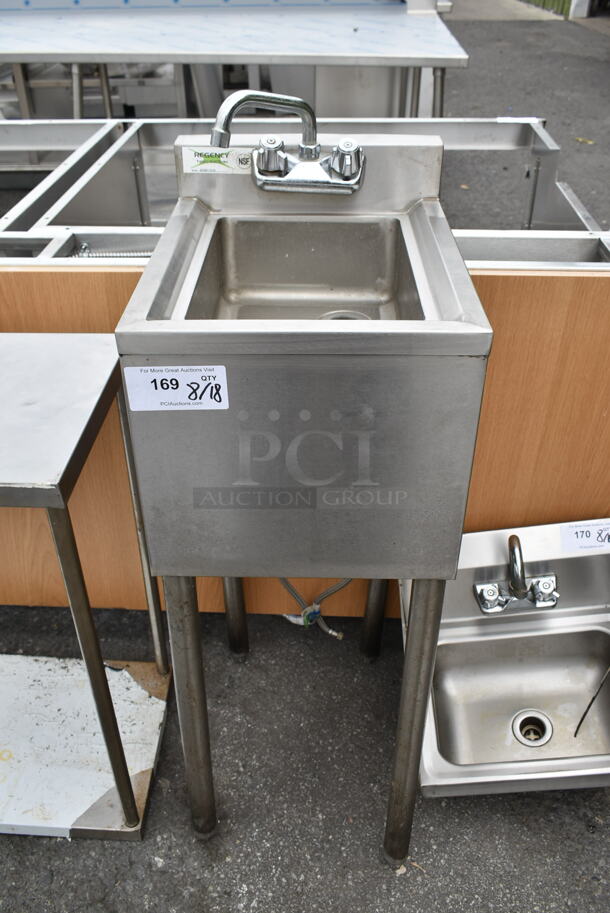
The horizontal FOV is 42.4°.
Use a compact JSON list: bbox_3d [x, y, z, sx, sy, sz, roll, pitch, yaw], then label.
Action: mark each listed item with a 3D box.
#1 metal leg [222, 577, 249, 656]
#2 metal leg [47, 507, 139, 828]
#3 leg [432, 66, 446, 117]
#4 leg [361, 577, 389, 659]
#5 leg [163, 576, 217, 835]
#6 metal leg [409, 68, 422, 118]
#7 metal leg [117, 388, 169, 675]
[{"bbox_3d":[-0.147,0.156,1.535,0.042,0.684,0.042,0,35,1],"label":"metal leg"},{"bbox_3d":[-0.302,0.346,1.163,0.025,0.714,0.025,0,35,1],"label":"metal leg"},{"bbox_3d":[0.551,-1.238,3.405,0.041,0.828,0.041,0,35,1],"label":"leg"},{"bbox_3d":[0.148,0.160,1.531,0.042,0.688,0.042,1,35,1],"label":"leg"},{"bbox_3d":[-0.171,0.398,1.197,0.042,0.693,0.042,2,38,0],"label":"leg"},{"bbox_3d":[0.632,-2.017,4.514,0.041,0.828,0.041,0,35,1],"label":"metal leg"},{"bbox_3d":[-0.293,0.154,1.435,0.025,0.714,0.025,0,35,1],"label":"metal leg"}]

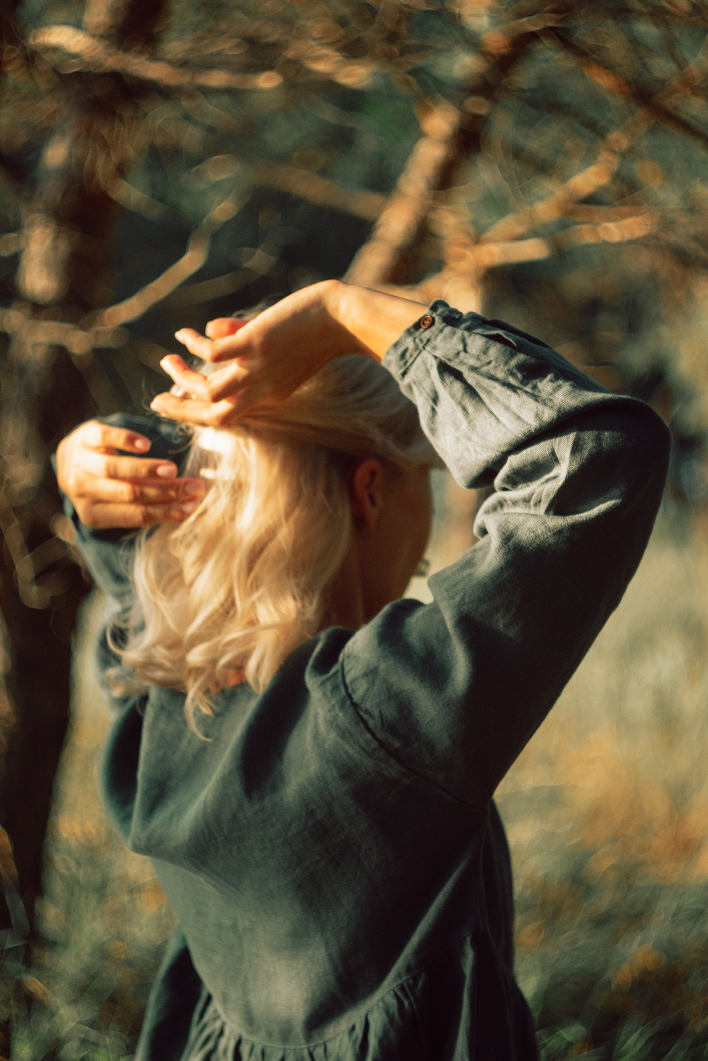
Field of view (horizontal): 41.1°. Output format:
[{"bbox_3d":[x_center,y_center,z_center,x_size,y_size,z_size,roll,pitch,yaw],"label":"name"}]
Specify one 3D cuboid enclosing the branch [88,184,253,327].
[{"bbox_3d":[-0.504,-0.753,2.600,0.441,0.389,0.200,0,3,0],"label":"branch"}]

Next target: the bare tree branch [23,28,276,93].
[{"bbox_3d":[-0.545,-1.301,2.600,0.702,0.183,0.220,0,3,0],"label":"bare tree branch"}]

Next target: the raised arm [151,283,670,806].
[{"bbox_3d":[0.050,0.013,0.840,0.453,0.457,0.240,0,3,0],"label":"raised arm"}]

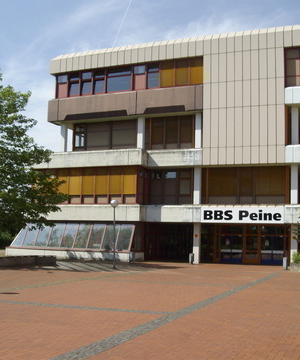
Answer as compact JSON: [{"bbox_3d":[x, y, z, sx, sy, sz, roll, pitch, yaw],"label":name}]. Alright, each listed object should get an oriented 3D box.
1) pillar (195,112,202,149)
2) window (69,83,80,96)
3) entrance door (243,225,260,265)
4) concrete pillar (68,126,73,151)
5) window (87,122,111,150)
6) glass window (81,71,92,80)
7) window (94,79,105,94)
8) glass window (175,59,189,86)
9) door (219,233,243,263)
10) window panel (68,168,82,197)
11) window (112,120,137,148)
[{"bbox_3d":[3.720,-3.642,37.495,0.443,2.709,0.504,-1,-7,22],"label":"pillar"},{"bbox_3d":[-6.295,-7.557,41.919,1.059,1.187,0.100,-1,-7,22],"label":"window"},{"bbox_3d":[7.738,4.904,38.006,1.365,3.016,0.150,-1,-8,22],"label":"entrance door"},{"bbox_3d":[-6.894,-3.581,43.291,0.275,2.081,0.275,-1,-8,22],"label":"concrete pillar"},{"bbox_3d":[-4.341,-3.683,42.364,2.295,2.401,0.150,-1,-8,22],"label":"window"},{"bbox_3d":[-5.567,-9.234,44.291,1.120,0.880,0.100,-1,-8,22],"label":"glass window"},{"bbox_3d":[-4.087,-7.648,41.016,1.022,1.315,0.100,-1,-7,22],"label":"window"},{"bbox_3d":[2.534,-8.412,39.415,1.167,2.130,0.120,-1,-8,22],"label":"glass window"},{"bbox_3d":[6.178,5.248,37.730,1.736,2.094,0.120,-1,-7,22],"label":"door"},{"bbox_3d":[-5.876,0.231,39.556,1.141,2.168,0.100,-1,-7,22],"label":"window panel"},{"bbox_3d":[-2.189,-3.903,43.148,2.296,2.520,0.120,-1,-8,22],"label":"window"}]

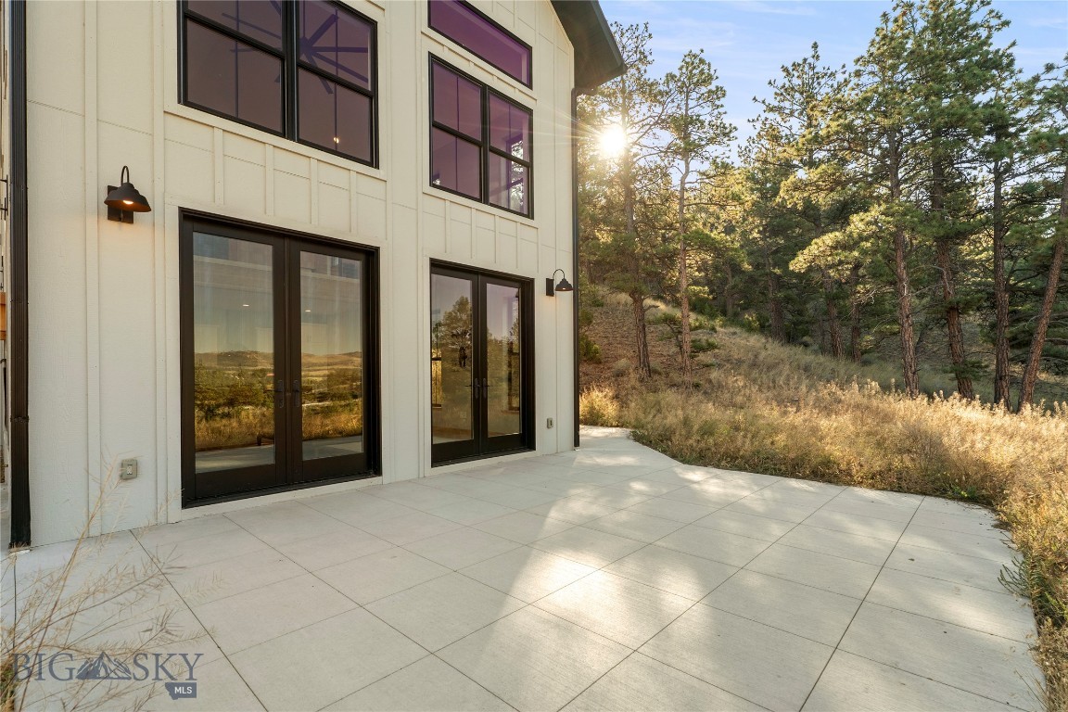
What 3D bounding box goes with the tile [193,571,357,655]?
[{"bbox_3d":[-1.338,1.309,2.436,0.629,0.040,0.609,-3,-4,43],"label":"tile"}]

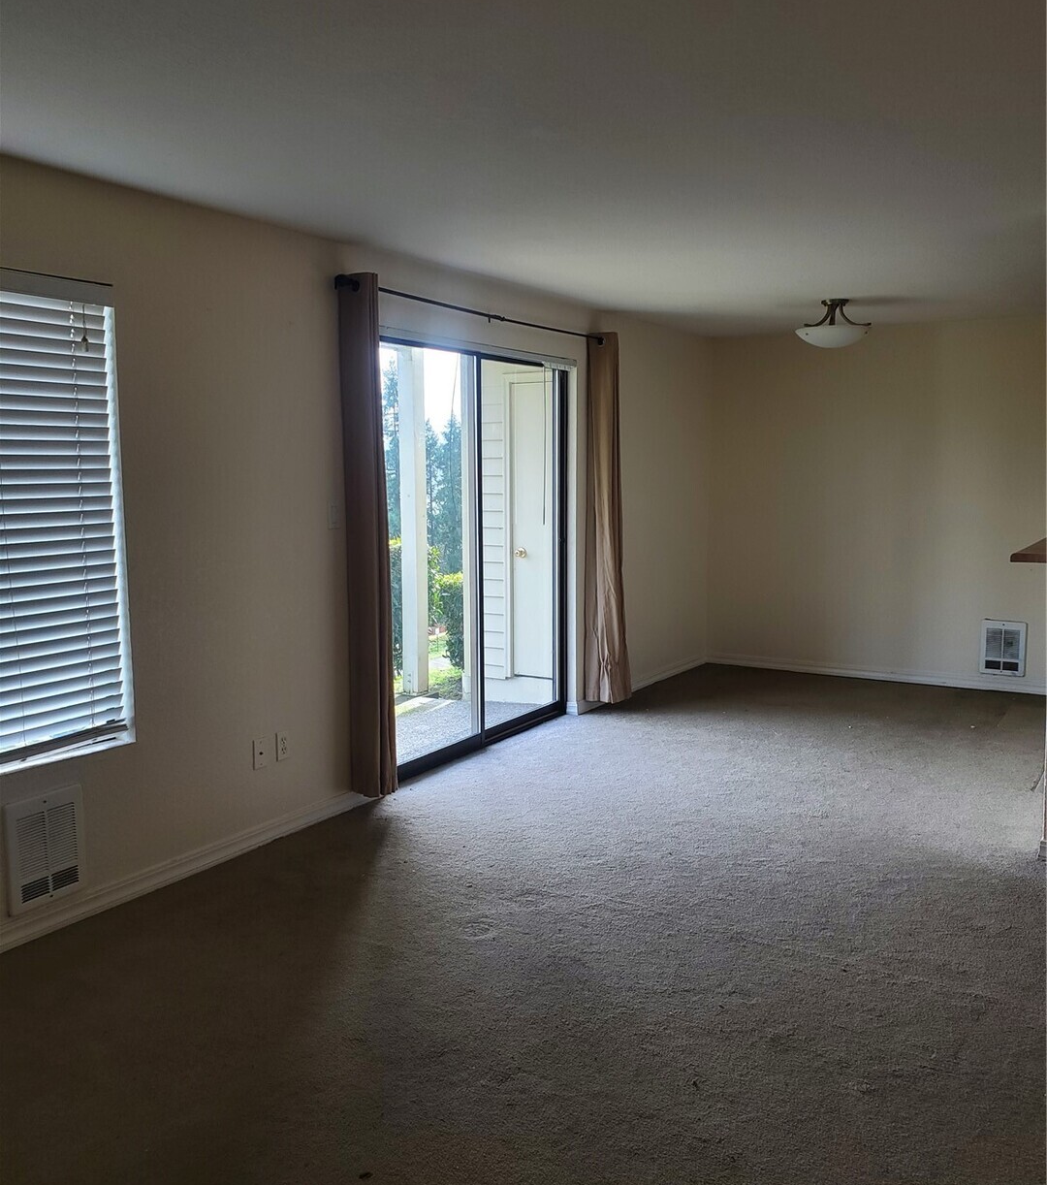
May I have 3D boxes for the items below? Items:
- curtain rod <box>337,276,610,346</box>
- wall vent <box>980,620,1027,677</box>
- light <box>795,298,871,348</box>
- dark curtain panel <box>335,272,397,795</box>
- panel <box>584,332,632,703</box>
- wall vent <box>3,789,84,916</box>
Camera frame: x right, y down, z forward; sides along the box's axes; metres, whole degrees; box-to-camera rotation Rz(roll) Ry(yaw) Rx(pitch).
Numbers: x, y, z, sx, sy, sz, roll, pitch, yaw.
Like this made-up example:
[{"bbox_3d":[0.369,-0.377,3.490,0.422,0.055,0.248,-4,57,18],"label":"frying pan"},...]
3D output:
[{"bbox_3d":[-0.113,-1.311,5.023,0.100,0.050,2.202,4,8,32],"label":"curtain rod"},{"bbox_3d":[2.981,0.345,6.509,0.252,0.340,0.025,4,8,32],"label":"wall vent"},{"bbox_3d":[1.699,-1.458,5.712,0.415,0.253,0.415,4,8,32],"label":"light"},{"bbox_3d":[-0.623,-0.216,4.287,0.156,2.107,0.198,4,8,32],"label":"dark curtain panel"},{"bbox_3d":[0.492,-0.427,6.023,0.165,2.107,0.302,4,8,32],"label":"panel"},{"bbox_3d":[-1.454,0.777,3.194,0.025,0.333,0.252,4,8,32],"label":"wall vent"}]

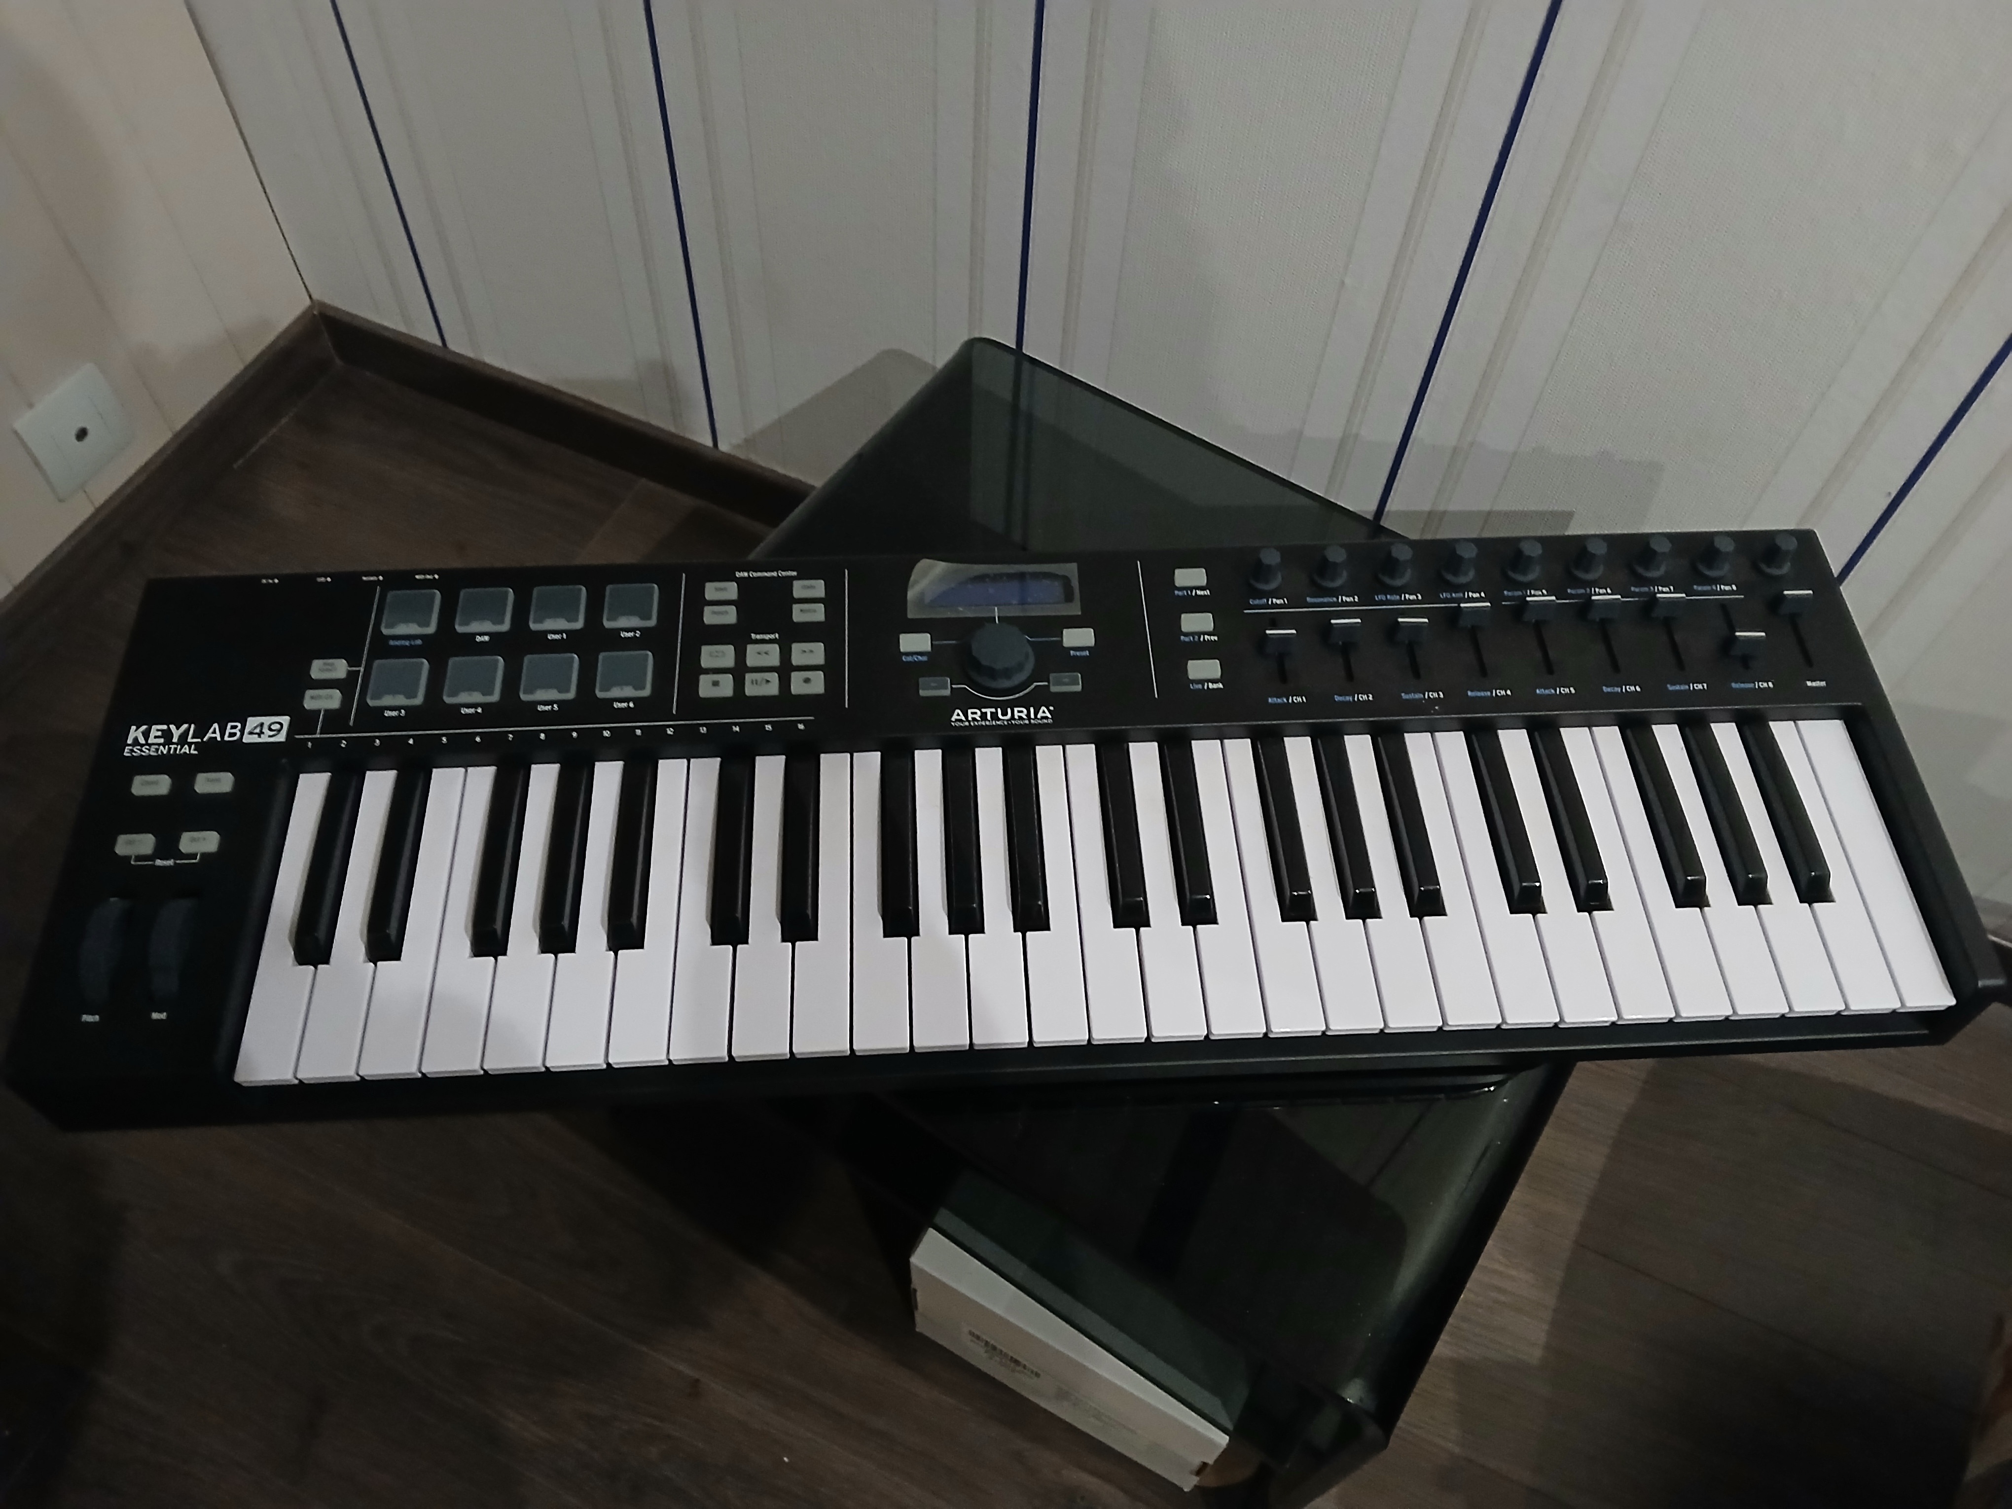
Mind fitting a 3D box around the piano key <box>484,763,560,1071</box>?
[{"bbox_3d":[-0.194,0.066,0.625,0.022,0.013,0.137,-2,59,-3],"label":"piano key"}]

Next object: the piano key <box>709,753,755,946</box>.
[{"bbox_3d":[-0.114,0.037,0.632,0.014,0.012,0.089,-2,59,-3],"label":"piano key"}]

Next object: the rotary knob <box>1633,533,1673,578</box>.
[{"bbox_3d":[0.301,-0.092,0.699,0.015,0.015,0.015,-2,60,-3],"label":"rotary knob"}]

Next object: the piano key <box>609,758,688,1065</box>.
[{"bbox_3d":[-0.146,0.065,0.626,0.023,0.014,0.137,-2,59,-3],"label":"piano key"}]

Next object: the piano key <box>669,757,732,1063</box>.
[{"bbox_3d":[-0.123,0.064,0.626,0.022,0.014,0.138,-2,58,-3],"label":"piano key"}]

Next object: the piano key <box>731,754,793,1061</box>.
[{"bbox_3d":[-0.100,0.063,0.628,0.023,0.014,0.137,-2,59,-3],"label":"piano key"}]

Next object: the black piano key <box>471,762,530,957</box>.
[{"bbox_3d":[-0.209,0.039,0.625,0.014,0.011,0.089,-2,59,-3],"label":"black piano key"}]

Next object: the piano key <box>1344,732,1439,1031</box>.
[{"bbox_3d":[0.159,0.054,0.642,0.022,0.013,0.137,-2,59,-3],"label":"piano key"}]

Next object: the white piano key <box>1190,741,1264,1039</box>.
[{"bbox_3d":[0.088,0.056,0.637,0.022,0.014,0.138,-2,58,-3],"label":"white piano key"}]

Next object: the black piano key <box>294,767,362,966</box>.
[{"bbox_3d":[-0.278,0.042,0.622,0.014,0.011,0.089,-2,59,-3],"label":"black piano key"}]

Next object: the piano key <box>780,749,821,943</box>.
[{"bbox_3d":[-0.085,0.035,0.631,0.014,0.011,0.089,-2,59,-3],"label":"piano key"}]

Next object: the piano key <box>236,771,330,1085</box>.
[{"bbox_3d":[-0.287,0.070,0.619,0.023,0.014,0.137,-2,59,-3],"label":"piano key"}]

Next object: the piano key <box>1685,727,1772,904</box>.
[{"bbox_3d":[0.311,0.022,0.651,0.014,0.012,0.089,-2,59,-3],"label":"piano key"}]

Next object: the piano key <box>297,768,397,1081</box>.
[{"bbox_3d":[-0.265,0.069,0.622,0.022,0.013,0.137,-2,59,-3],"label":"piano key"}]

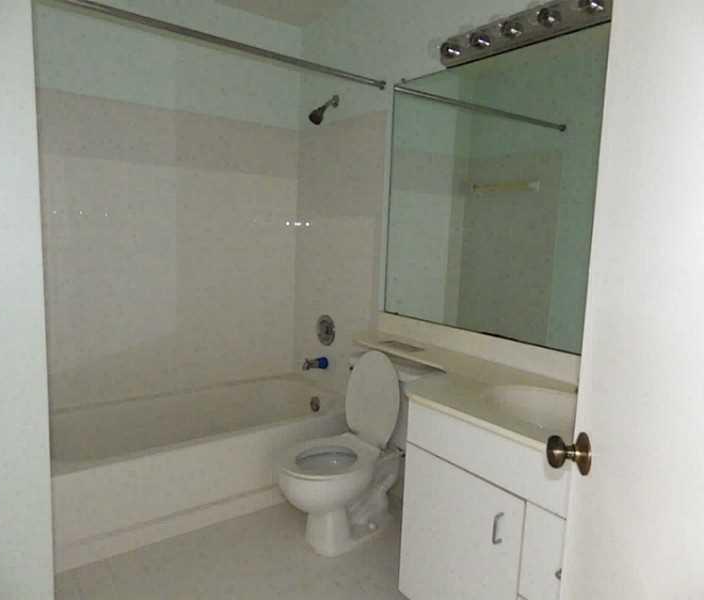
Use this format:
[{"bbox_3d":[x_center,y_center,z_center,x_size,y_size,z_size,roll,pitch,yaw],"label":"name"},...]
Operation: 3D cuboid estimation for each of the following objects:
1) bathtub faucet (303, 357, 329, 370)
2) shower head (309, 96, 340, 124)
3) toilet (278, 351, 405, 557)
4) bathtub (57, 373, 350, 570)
[{"bbox_3d":[-0.206,0.371,2.909,0.150,0.066,0.063,-3,9,-37],"label":"bathtub faucet"},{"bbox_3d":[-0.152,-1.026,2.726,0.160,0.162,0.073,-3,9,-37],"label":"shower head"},{"bbox_3d":[0.002,0.623,2.148,0.715,0.765,0.460,-3,9,-37],"label":"toilet"},{"bbox_3d":[-0.764,0.743,2.537,1.520,0.373,0.757,-3,9,-37],"label":"bathtub"}]

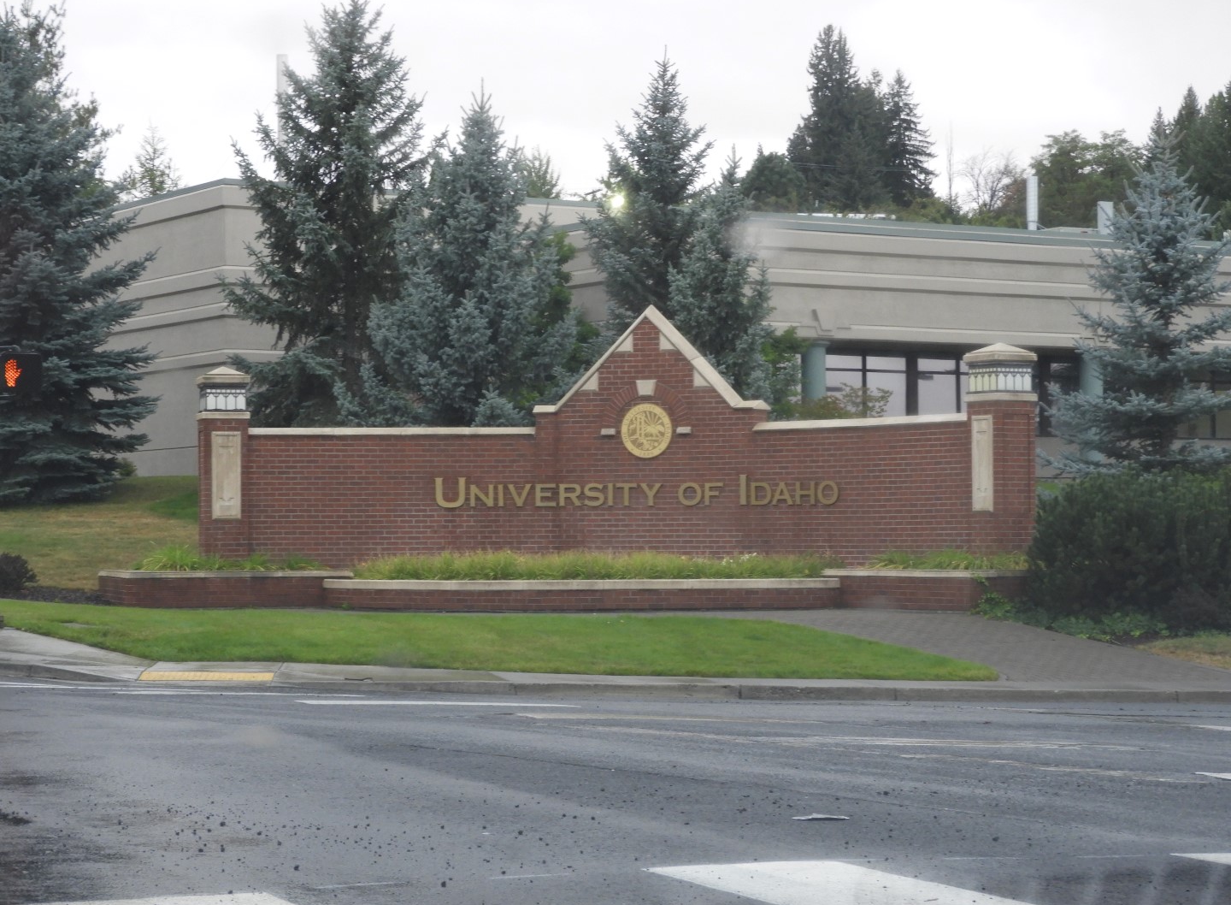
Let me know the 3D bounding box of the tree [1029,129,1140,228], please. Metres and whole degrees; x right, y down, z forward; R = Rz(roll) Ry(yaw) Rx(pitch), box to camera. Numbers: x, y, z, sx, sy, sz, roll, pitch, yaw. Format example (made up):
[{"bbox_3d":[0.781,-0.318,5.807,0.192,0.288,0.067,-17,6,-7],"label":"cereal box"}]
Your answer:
[{"bbox_3d":[25.644,-13.911,165.000,6.600,7.400,6.600,0,-1,0],"label":"tree"}]

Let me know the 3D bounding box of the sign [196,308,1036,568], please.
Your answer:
[{"bbox_3d":[0.000,-0.200,40.800,11.800,3.600,2.600,-1,-2,20],"label":"sign"}]

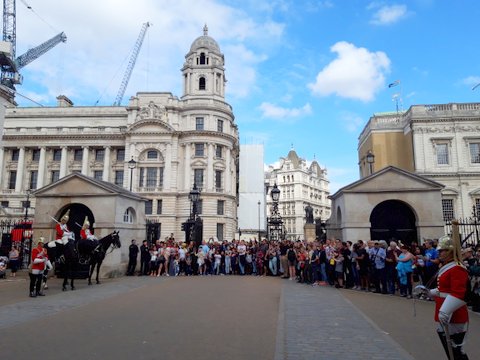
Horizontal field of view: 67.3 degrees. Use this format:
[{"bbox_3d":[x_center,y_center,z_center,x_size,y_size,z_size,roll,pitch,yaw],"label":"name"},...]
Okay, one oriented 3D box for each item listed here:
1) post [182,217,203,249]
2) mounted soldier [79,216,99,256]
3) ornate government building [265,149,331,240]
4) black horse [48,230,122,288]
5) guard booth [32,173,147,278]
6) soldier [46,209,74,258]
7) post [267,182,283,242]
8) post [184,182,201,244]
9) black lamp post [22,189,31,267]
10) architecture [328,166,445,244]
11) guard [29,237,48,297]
[{"bbox_3d":[-2.763,3.747,21.180,1.100,3.132,1.100,-1,-8,5],"label":"post"},{"bbox_3d":[-6.559,2.461,15.608,0.850,1.853,0.750,-4,-10,28],"label":"mounted soldier"},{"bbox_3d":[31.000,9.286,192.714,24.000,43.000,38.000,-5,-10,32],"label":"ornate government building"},{"bbox_3d":[-6.352,3.134,14.599,2.750,2.260,0.900,-3,-9,22],"label":"black horse"},{"bbox_3d":[-7.913,2.513,19.694,4.450,5.098,4.450,-1,-8,5],"label":"guard booth"},{"bbox_3d":[-7.018,2.175,14.134,0.950,1.995,0.800,-4,-10,28],"label":"soldier"},{"bbox_3d":[2.050,2.720,20.927,0.900,5.080,0.900,-1,-8,5],"label":"post"},{"bbox_3d":[-2.722,2.768,21.324,0.950,5.110,0.950,-1,-8,5],"label":"post"},{"bbox_3d":[-13.411,3.062,22.696,0.450,4.963,0.450,-1,-8,5],"label":"black lamp post"},{"bbox_3d":[6.960,2.236,17.894,4.450,5.077,4.450,-1,-8,5],"label":"architecture"},{"bbox_3d":[-6.722,2.895,12.056,0.520,1.932,0.570,-5,-10,30],"label":"guard"}]

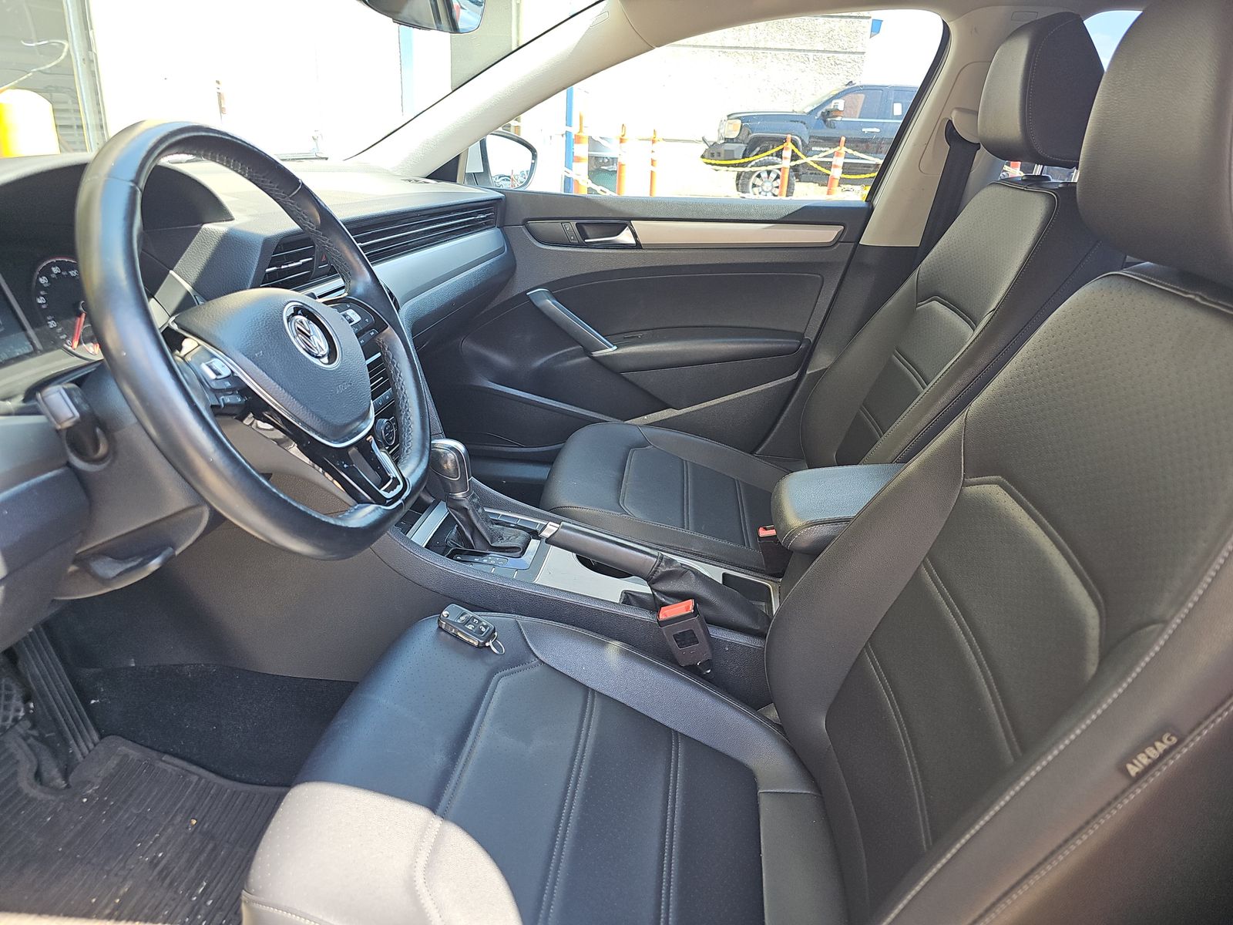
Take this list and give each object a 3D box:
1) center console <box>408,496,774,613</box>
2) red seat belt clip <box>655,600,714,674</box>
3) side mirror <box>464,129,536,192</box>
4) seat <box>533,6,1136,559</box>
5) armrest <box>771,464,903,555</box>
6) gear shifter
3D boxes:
[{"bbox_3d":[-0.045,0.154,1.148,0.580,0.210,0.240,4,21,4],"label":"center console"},{"bbox_3d":[0.085,0.215,1.007,0.048,0.100,0.028,-21,17,13],"label":"red seat belt clip"},{"bbox_3d":[-0.275,-0.682,1.888,0.130,0.160,0.220,11,22,21],"label":"side mirror"},{"bbox_3d":[0.296,-0.170,1.392,0.840,1.060,0.540,4,21,4],"label":"seat"},{"bbox_3d":[0.348,0.069,1.074,0.290,0.085,0.180,4,21,4],"label":"armrest"},{"bbox_3d":[-0.185,0.052,1.124,0.140,0.160,0.085,4,21,4],"label":"gear shifter"}]

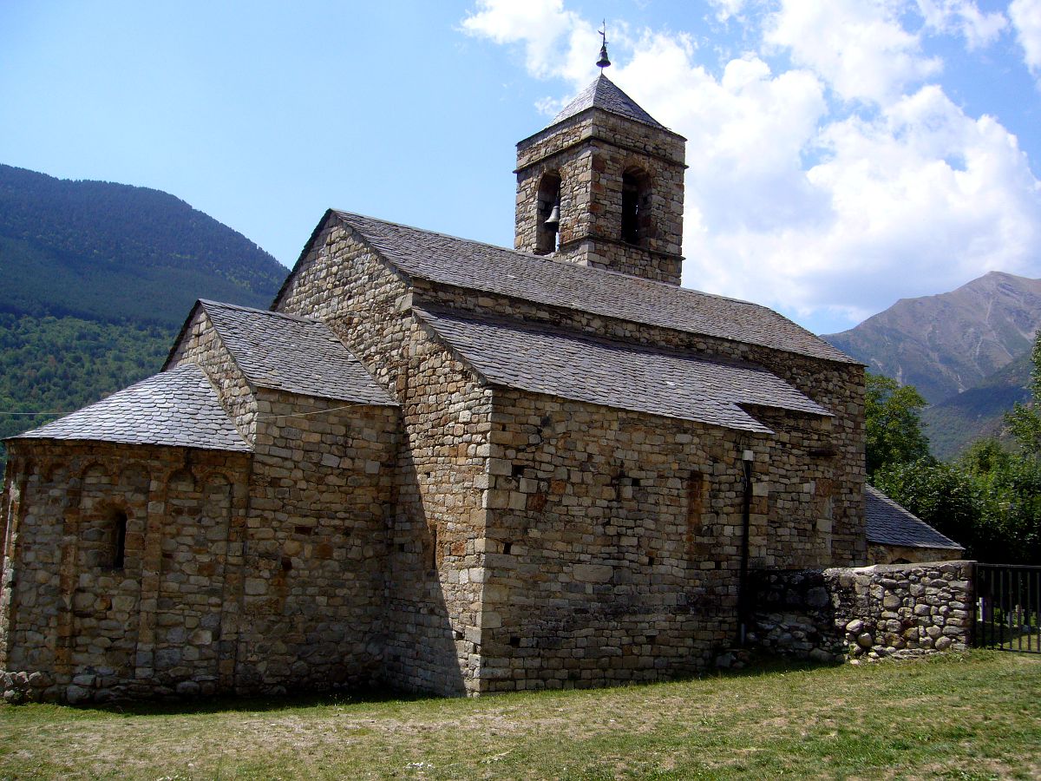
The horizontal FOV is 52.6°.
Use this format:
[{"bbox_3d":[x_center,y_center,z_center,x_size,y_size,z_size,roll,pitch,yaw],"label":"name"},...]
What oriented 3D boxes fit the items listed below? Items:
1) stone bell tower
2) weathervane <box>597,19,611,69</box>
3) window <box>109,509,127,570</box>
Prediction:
[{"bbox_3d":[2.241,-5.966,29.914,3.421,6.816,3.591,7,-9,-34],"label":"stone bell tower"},{"bbox_3d":[2.421,-9.998,30.435,0.414,1.533,0.414,2,-7,0],"label":"weathervane"},{"bbox_3d":[-5.854,2.181,15.443,0.262,0.874,0.300,3,-7,-2],"label":"window"}]

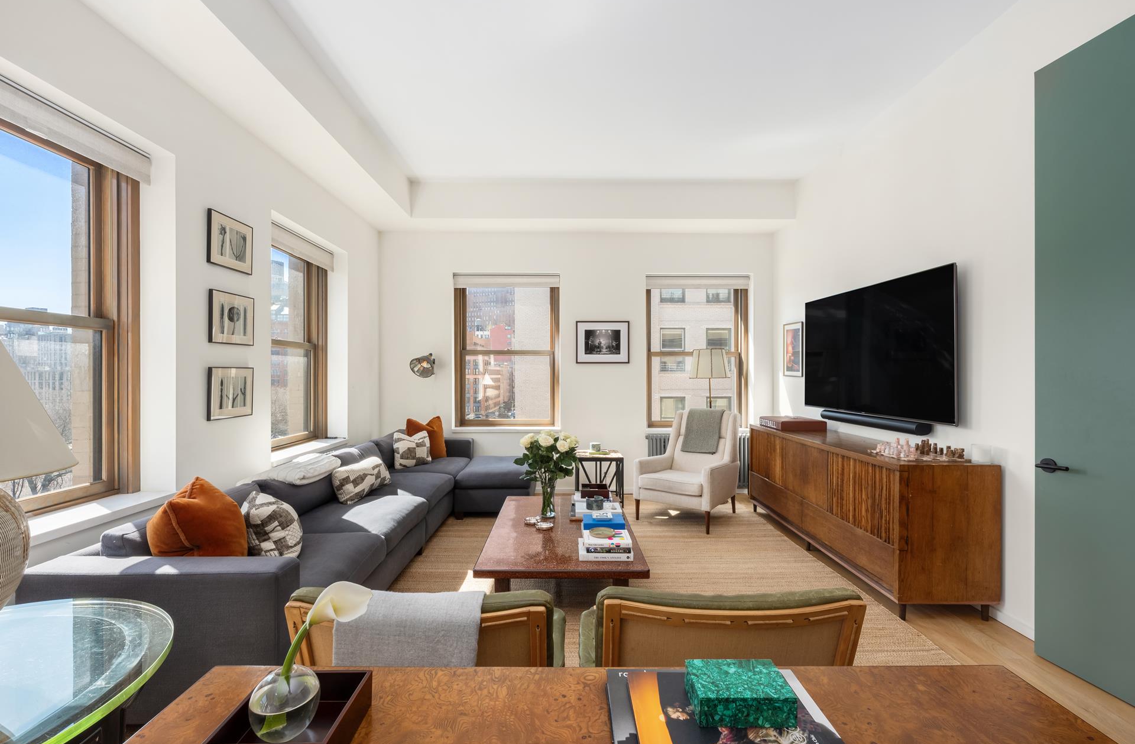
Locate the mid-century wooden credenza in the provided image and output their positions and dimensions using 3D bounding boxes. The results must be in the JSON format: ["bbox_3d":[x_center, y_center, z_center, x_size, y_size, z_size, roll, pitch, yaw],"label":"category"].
[{"bbox_3d":[2.129,0.958,3.706,0.568,0.884,2.140,0,0,0],"label":"mid-century wooden credenza"}]

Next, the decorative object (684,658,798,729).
[{"bbox_3d":[0.321,0.601,0.893,0.174,0.052,0.113,0,0,0],"label":"decorative object"}]

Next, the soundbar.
[{"bbox_3d":[2.386,0.392,3.750,0.116,0.087,1.142,0,0,-1],"label":"soundbar"}]

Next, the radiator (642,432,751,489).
[{"bbox_3d":[1.480,0.995,5.390,1.150,0.620,0.180,0,0,0],"label":"radiator"}]

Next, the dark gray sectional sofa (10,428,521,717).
[{"bbox_3d":[-1.200,1.005,3.585,1.665,0.800,3.690,0,0,-1],"label":"dark gray sectional sofa"}]

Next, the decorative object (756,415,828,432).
[{"bbox_3d":[2.085,0.478,4.390,0.400,0.090,0.430,0,0,-1],"label":"decorative object"}]

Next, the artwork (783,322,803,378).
[{"bbox_3d":[2.370,-0.228,4.960,0.030,0.555,0.400,0,0,-1],"label":"artwork"}]

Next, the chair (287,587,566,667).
[{"bbox_3d":[-0.420,1.000,1.690,0.830,0.790,0.800,0,0,2],"label":"chair"}]

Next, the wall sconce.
[{"bbox_3d":[-1.615,-0.075,5.280,0.260,0.270,0.270,0,0,7],"label":"wall sconce"}]

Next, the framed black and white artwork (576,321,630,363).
[{"bbox_3d":[0.416,-0.344,5.455,0.615,0.487,0.030,0,0,0],"label":"framed black and white artwork"}]

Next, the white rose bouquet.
[{"bbox_3d":[-0.140,0.692,3.245,0.430,0.580,0.410,0,0,0],"label":"white rose bouquet"}]

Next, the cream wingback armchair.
[{"bbox_3d":[1.183,0.900,4.636,0.760,1.000,0.860,0,0,36],"label":"cream wingback armchair"}]

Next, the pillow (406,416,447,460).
[{"bbox_3d":[-1.530,0.697,5.120,0.430,0.450,0.170,2,-13,-7],"label":"pillow"}]

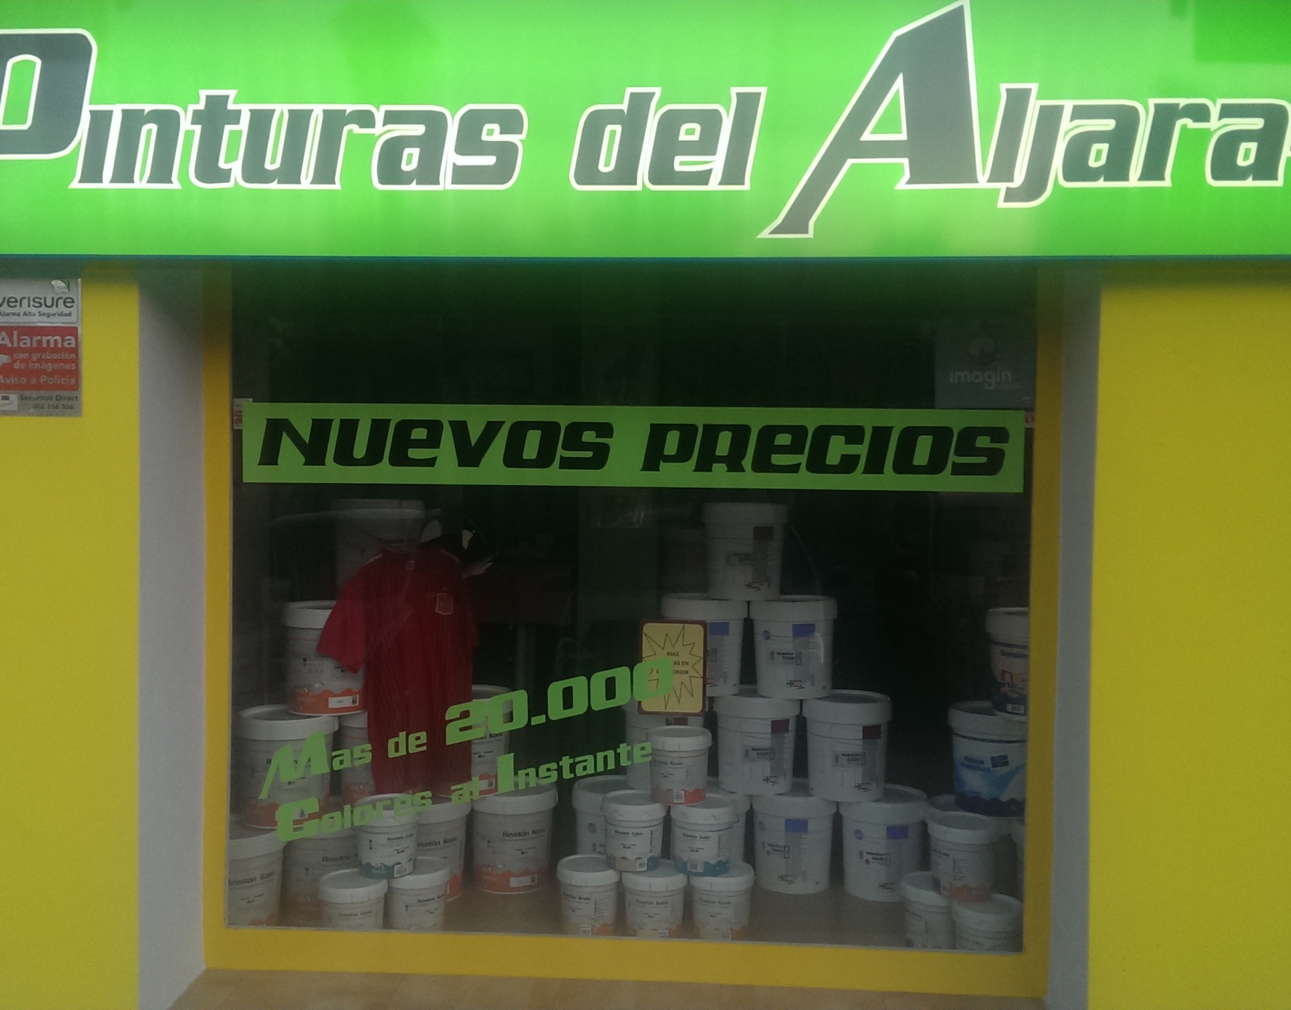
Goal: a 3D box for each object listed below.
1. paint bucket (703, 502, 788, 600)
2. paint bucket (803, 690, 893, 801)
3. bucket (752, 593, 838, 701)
[{"bbox_3d":[0.344,0.159,4.592,0.293,0.321,0.293,1,2,4],"label":"paint bucket"},{"bbox_3d":[0.673,0.806,4.436,0.293,0.321,0.293,1,2,9],"label":"paint bucket"},{"bbox_3d":[0.495,0.472,4.440,0.290,0.319,0.290,1,1,9],"label":"bucket"}]

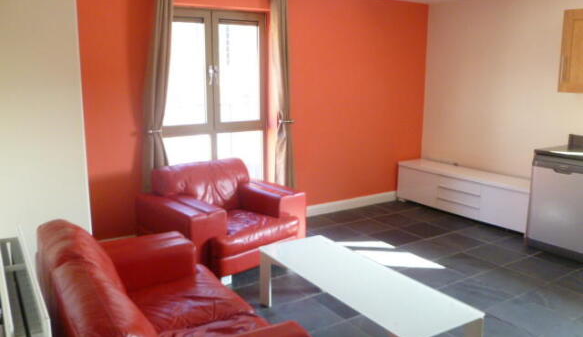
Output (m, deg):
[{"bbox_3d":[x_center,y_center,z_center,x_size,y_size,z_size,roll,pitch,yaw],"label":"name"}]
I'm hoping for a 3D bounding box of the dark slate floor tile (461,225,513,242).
[{"bbox_3d":[1.889,0.649,4.633,0.400,0.013,0.400,-7,13,-31],"label":"dark slate floor tile"}]

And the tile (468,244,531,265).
[{"bbox_3d":[1.811,0.767,4.187,0.392,0.012,0.392,-7,12,-31],"label":"tile"}]

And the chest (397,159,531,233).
[{"bbox_3d":[2.015,0.289,5.365,0.410,0.490,1.800,-7,12,-31],"label":"chest"}]

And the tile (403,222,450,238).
[{"bbox_3d":[1.383,0.639,4.875,0.392,0.012,0.392,-7,12,-31],"label":"tile"}]

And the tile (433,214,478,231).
[{"bbox_3d":[1.677,0.586,4.971,0.400,0.013,0.400,-7,13,-31],"label":"tile"}]

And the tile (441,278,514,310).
[{"bbox_3d":[1.342,0.909,3.437,0.392,0.012,0.392,-7,12,-31],"label":"tile"}]

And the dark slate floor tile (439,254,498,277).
[{"bbox_3d":[1.445,0.802,3.944,0.399,0.012,0.399,-7,13,-31],"label":"dark slate floor tile"}]

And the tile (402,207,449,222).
[{"bbox_3d":[1.466,0.524,5.307,0.400,0.013,0.400,-7,13,-31],"label":"tile"}]

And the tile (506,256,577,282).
[{"bbox_3d":[1.994,0.824,3.816,0.399,0.012,0.399,-7,13,-31],"label":"tile"}]

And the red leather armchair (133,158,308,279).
[{"bbox_3d":[-0.521,0.371,4.089,1.120,0.820,1.020,-9,14,-39],"label":"red leather armchair"}]

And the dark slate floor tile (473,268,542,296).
[{"bbox_3d":[1.654,0.865,3.610,0.399,0.012,0.399,-7,13,-31],"label":"dark slate floor tile"}]

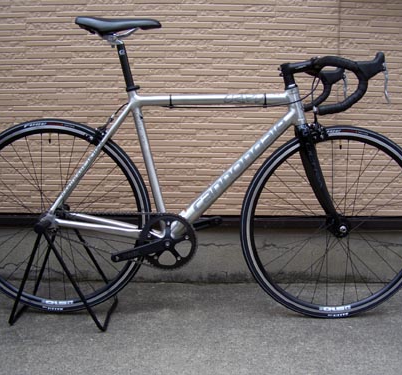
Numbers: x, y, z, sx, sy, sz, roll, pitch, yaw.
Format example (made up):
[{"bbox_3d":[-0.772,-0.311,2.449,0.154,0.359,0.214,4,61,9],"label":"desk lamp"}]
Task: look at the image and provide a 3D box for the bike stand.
[{"bbox_3d":[-0.471,0.272,1.741,0.320,0.350,0.315,1,8,0],"label":"bike stand"}]

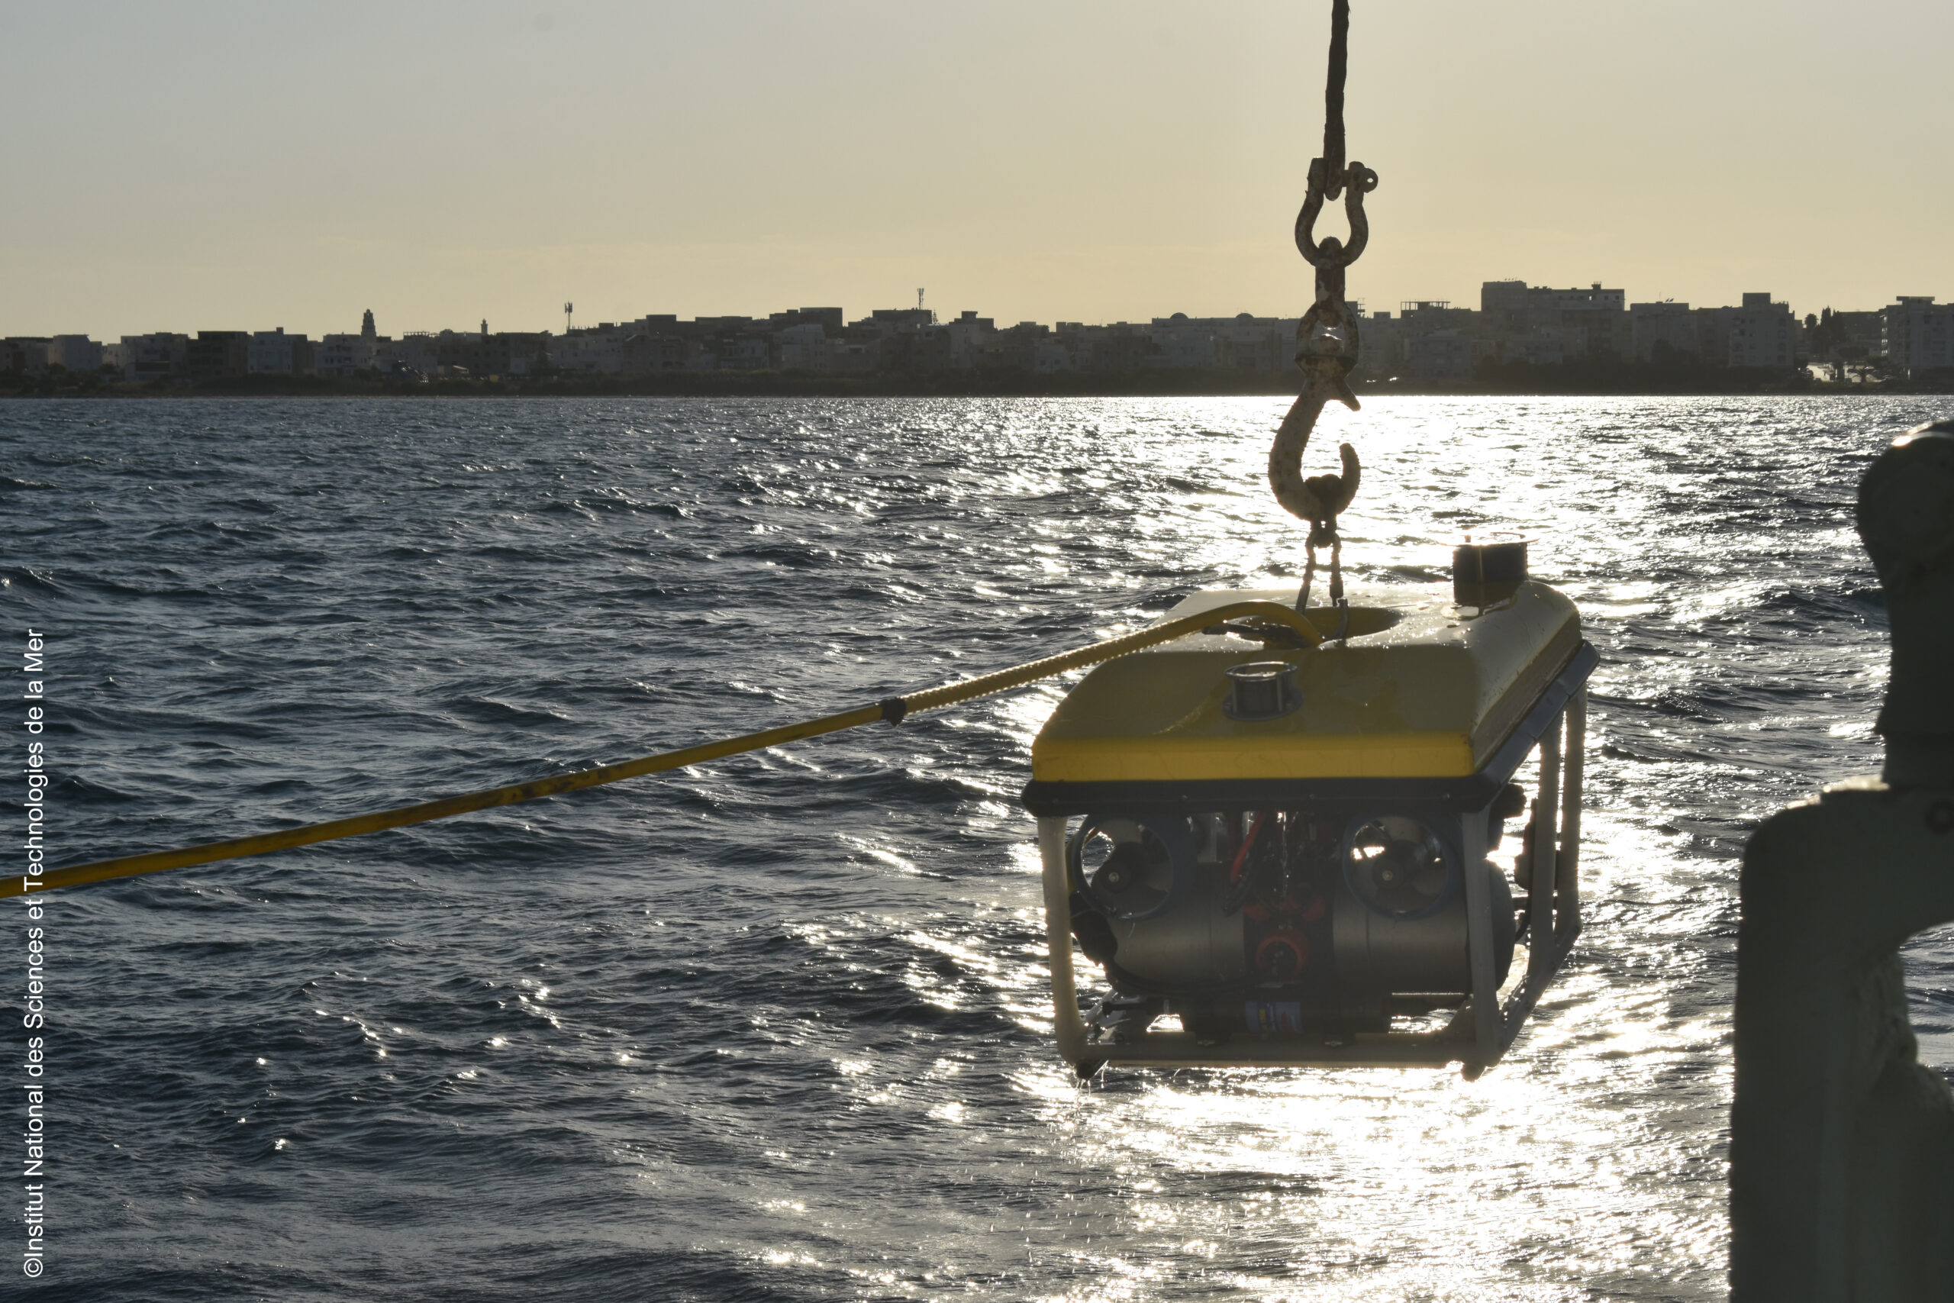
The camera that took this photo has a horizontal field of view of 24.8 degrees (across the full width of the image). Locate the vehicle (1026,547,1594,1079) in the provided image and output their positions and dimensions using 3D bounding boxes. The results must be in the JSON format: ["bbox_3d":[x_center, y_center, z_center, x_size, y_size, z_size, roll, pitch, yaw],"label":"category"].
[{"bbox_3d":[0.475,0.194,6.017,0.606,0.574,0.851,-1,12,18],"label":"vehicle"}]

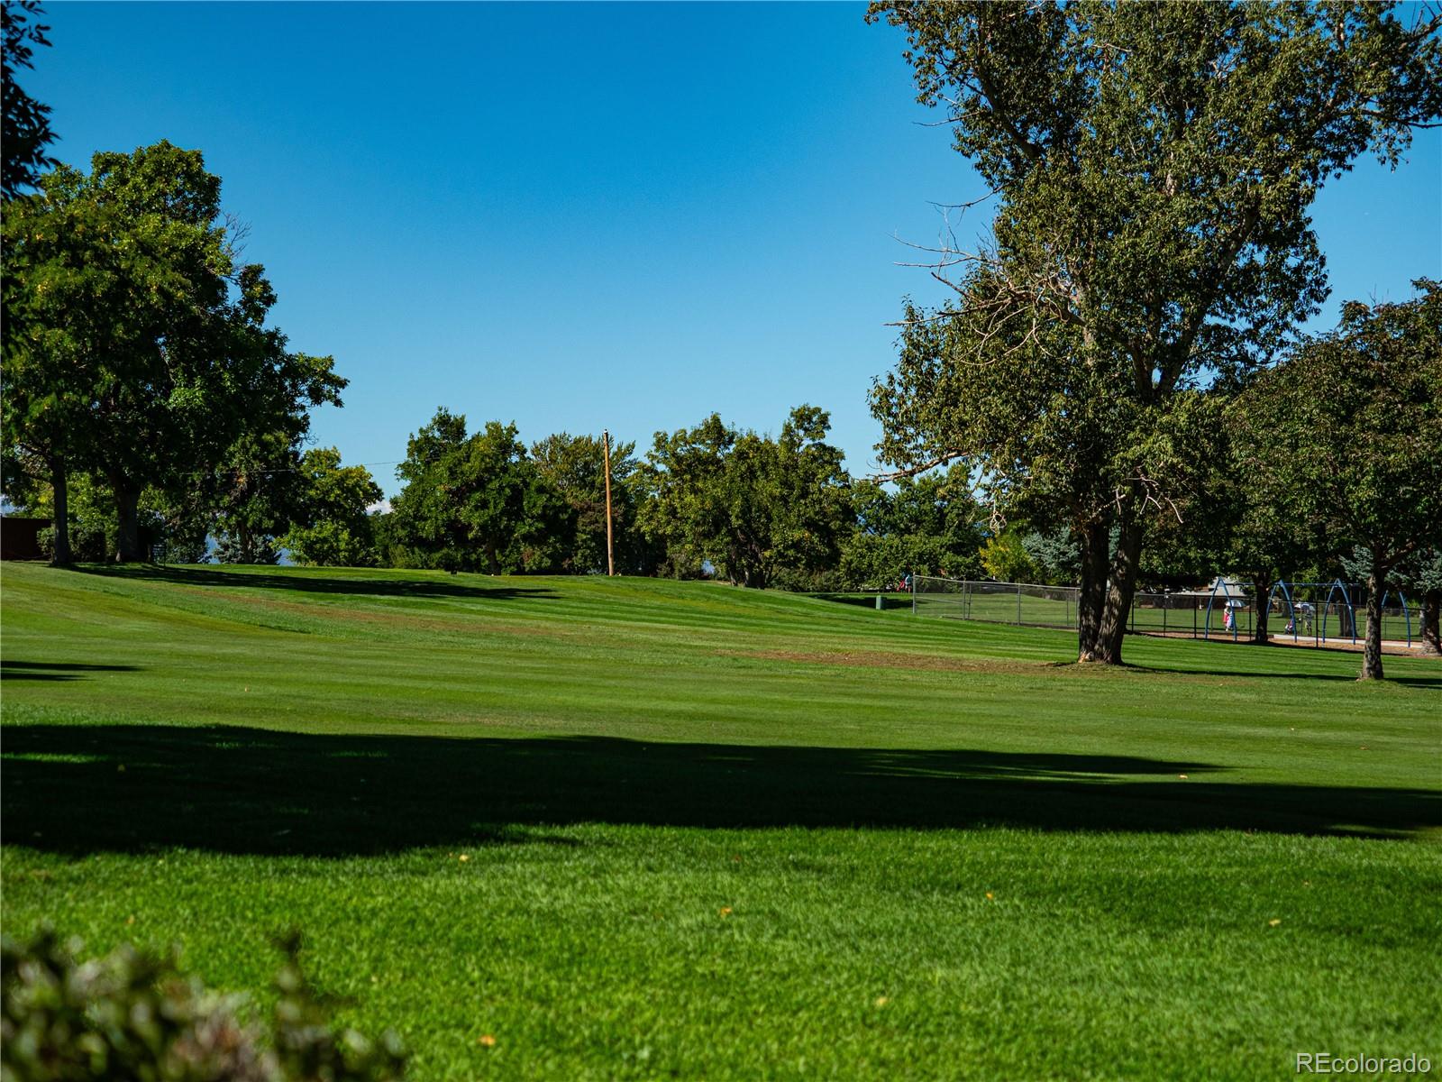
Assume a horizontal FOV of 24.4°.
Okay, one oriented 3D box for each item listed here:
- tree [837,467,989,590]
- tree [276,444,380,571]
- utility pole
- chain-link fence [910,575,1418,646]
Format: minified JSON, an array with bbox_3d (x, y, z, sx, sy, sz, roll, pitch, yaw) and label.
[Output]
[{"bbox_3d":[15.300,-0.950,265.000,11.500,9.900,10.500,0,-1,0],"label":"tree"},{"bbox_3d":[-22.800,-1.800,195.000,6.400,7.500,6.200,0,-1,0],"label":"tree"},{"bbox_3d":[-6.750,-2.260,200.000,0.290,8.800,0.290,-2,-1,0],"label":"utility pole"},{"bbox_3d":[17.425,2.940,138.050,0.100,1.850,31.800,0,1,-33],"label":"chain-link fence"}]

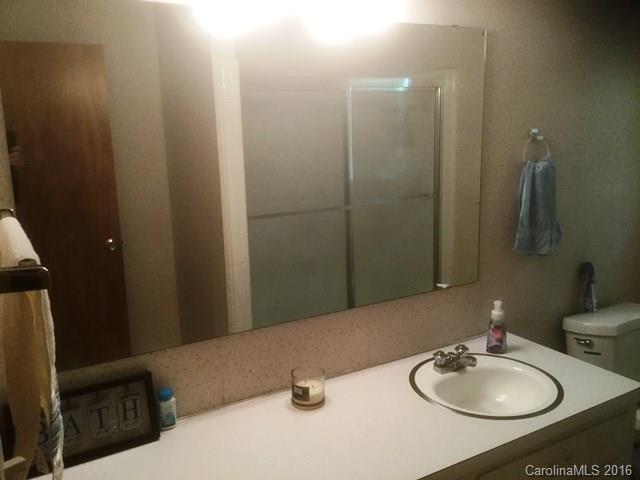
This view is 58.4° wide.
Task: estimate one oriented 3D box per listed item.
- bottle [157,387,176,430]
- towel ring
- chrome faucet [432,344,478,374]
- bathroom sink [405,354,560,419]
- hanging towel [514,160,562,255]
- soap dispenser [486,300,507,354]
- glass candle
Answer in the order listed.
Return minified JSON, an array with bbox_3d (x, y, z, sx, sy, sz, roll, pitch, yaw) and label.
[{"bbox_3d":[-0.423,0.469,1.578,0.053,0.106,0.053,-4,11,-16],"label":"bottle"},{"bbox_3d":[0.805,-0.338,2.146,0.152,0.165,0.060,-7,13,-29],"label":"towel ring"},{"bbox_3d":[0.474,0.404,1.925,0.152,0.067,0.152,-7,13,-29],"label":"chrome faucet"},{"bbox_3d":[0.525,0.533,1.850,0.490,0.170,0.475,-7,13,-29],"label":"bathroom sink"},{"bbox_3d":[0.828,-0.126,2.183,0.210,0.348,0.070,-7,13,-29],"label":"hanging towel"},{"bbox_3d":[0.644,0.313,2.071,0.068,0.182,0.060,2,11,18],"label":"soap dispenser"},{"bbox_3d":[-0.034,0.443,1.709,0.099,0.091,0.099,-1,11,0],"label":"glass candle"}]

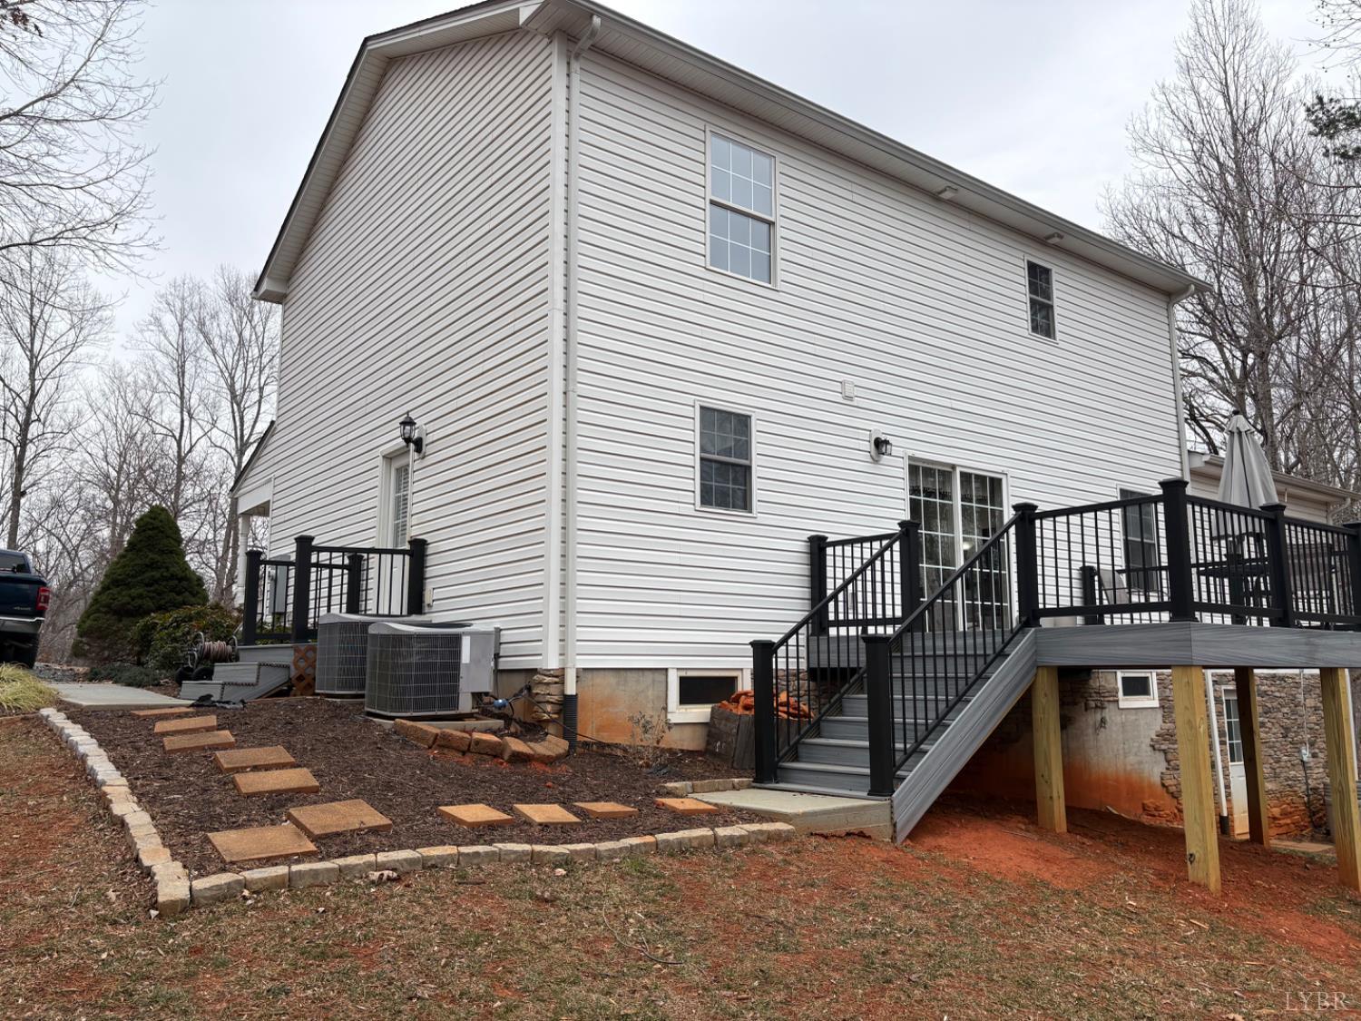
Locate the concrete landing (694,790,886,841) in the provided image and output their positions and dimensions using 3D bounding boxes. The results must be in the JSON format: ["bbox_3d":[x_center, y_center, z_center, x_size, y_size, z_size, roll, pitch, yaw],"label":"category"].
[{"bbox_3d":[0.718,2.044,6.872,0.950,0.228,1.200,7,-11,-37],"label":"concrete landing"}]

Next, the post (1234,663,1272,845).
[{"bbox_3d":[6.443,2.751,11.524,0.140,1.950,0.140,7,-11,-37],"label":"post"}]

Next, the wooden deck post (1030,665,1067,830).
[{"bbox_3d":[2.807,1.807,7.814,0.140,1.225,0.140,7,-11,-37],"label":"wooden deck post"}]

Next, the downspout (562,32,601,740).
[{"bbox_3d":[-0.814,-1.200,8.474,0.125,6.220,0.300,7,-11,-37],"label":"downspout"}]

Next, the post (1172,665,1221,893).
[{"bbox_3d":[3.502,1.794,6.939,0.140,1.475,0.140,7,-11,-37],"label":"post"}]

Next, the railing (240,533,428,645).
[{"bbox_3d":[-3.648,0.882,10.637,1.250,1.050,1.970,7,-11,-37],"label":"railing"}]

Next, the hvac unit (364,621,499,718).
[{"bbox_3d":[-1.965,1.260,8.050,0.775,0.690,0.800,7,-11,-37],"label":"hvac unit"}]

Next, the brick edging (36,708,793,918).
[{"bbox_3d":[-1.967,1.695,6.766,3.580,0.730,4.650,7,-11,-37],"label":"brick edging"}]

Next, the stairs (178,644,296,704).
[{"bbox_3d":[-4.386,1.587,9.971,0.610,0.520,1.930,7,-11,-37],"label":"stairs"}]

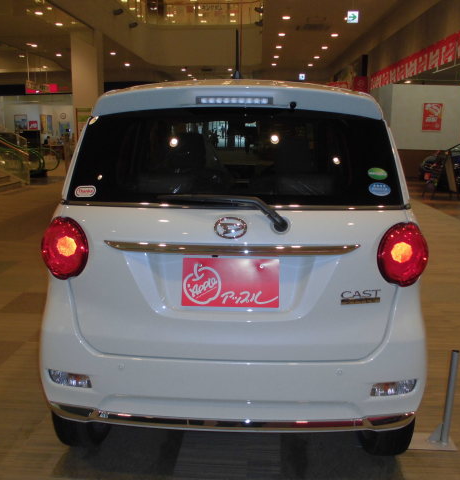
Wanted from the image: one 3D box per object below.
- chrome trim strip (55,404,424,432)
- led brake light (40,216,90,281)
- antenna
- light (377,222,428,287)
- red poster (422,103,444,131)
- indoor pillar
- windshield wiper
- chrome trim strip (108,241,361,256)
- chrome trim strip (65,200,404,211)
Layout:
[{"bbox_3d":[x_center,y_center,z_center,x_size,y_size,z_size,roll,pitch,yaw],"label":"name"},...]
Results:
[{"bbox_3d":[0.009,0.625,1.702,1.300,0.070,0.160,1,11,2],"label":"chrome trim strip"},{"bbox_3d":[-0.577,0.030,1.681,0.190,0.215,0.130,1,11,2],"label":"led brake light"},{"bbox_3d":[0.031,-0.766,1.984,0.035,0.200,0.110,1,11,2],"label":"antenna"},{"bbox_3d":[0.593,0.045,1.649,0.190,0.215,0.130,1,11,2],"label":"light"},{"bbox_3d":[7.186,-4.350,17.000,0.680,0.970,0.015,0,11,-5],"label":"red poster"},{"bbox_3d":[-4.409,-4.026,15.234,0.820,4.728,0.820,1,10,0],"label":"indoor pillar"},{"bbox_3d":[-0.021,-0.087,1.587,0.420,0.120,0.060,1,11,2],"label":"windshield wiper"},{"bbox_3d":[0.010,0.028,1.572,0.840,0.040,0.050,1,11,2],"label":"chrome trim strip"},{"bbox_3d":[0.018,-0.115,1.606,1.180,0.030,0.090,1,11,2],"label":"chrome trim strip"}]

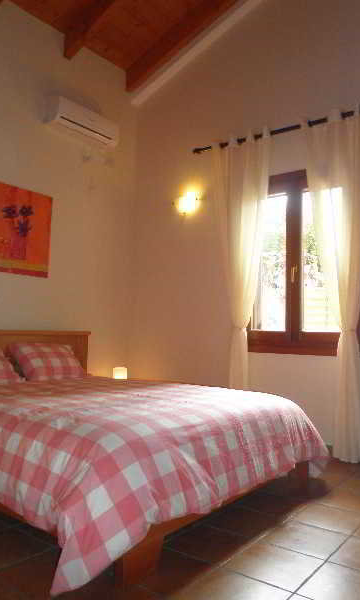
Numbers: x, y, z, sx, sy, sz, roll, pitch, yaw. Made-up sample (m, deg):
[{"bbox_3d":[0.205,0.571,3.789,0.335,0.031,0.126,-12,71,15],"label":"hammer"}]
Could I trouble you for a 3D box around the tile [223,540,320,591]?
[{"bbox_3d":[0.397,1.083,1.845,0.305,0.012,0.305,-2,-5,40],"label":"tile"}]

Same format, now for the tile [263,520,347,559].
[{"bbox_3d":[0.591,1.102,2.076,0.305,0.012,0.305,-2,-5,40],"label":"tile"}]

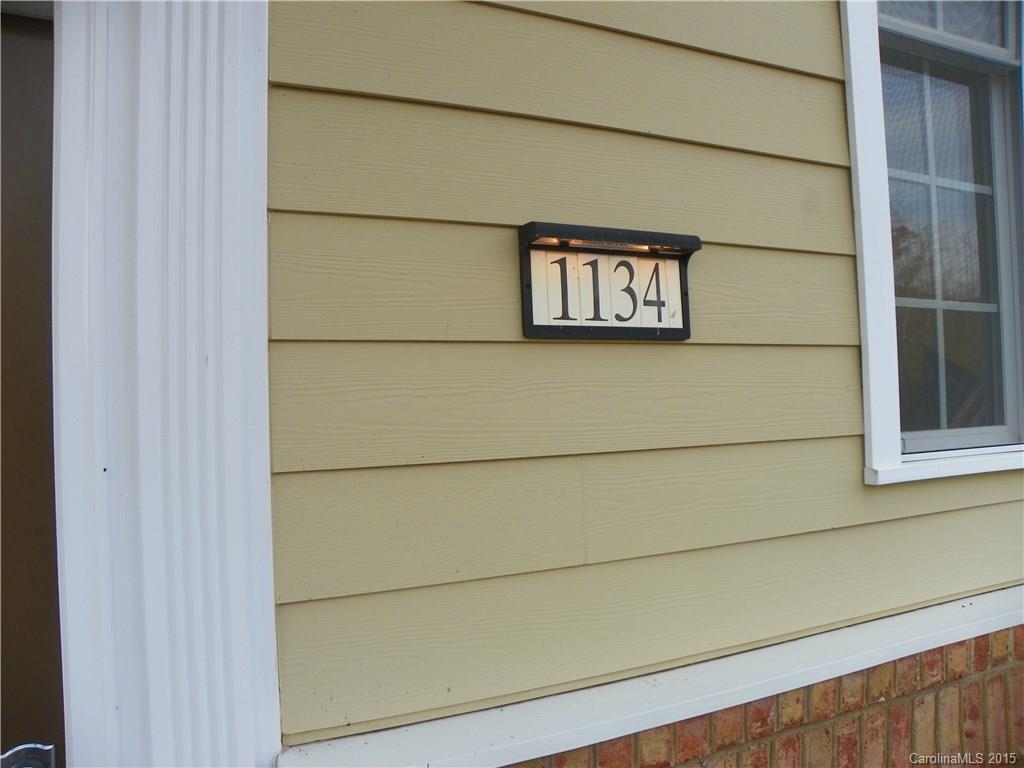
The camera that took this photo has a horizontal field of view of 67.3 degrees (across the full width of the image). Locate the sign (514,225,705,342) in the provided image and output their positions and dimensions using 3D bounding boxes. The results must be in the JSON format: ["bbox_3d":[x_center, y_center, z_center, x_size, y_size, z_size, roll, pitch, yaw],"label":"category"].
[{"bbox_3d":[0.165,-0.159,1.226,0.305,0.173,0.063,-1,-2,-25],"label":"sign"}]

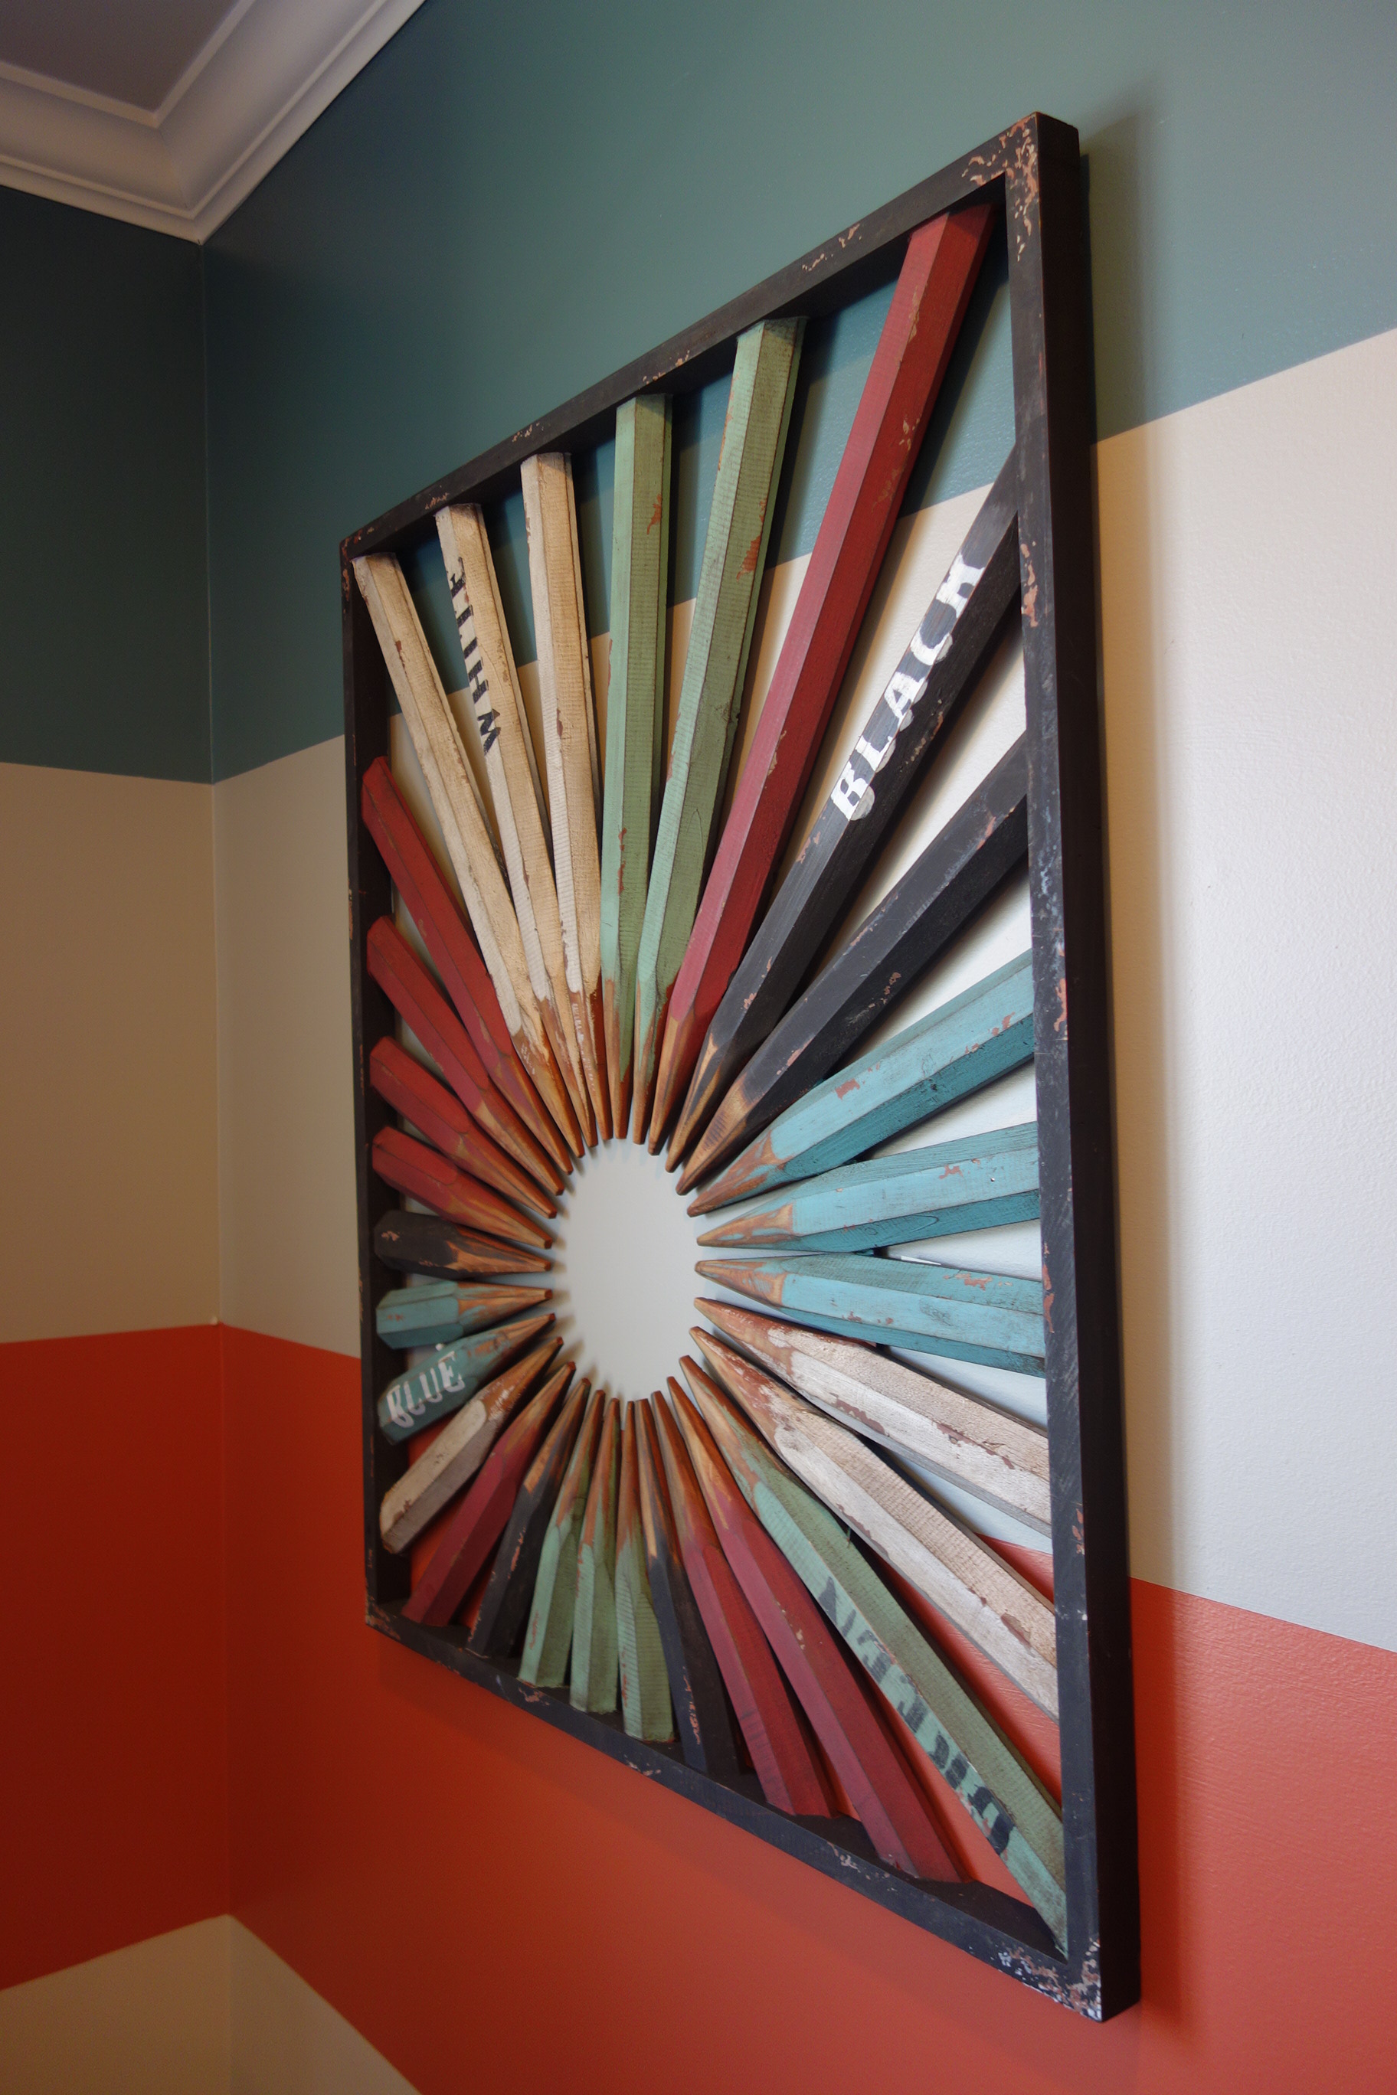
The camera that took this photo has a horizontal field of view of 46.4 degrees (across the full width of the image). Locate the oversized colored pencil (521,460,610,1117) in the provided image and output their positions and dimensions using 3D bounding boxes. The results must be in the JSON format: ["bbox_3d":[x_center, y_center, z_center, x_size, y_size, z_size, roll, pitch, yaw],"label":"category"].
[{"bbox_3d":[-0.090,-0.187,1.205,0.035,0.512,0.053,-1,-7,-38],"label":"oversized colored pencil"}]

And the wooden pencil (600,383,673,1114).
[{"bbox_3d":[-0.044,-0.190,1.146,0.035,0.512,0.053,-1,6,-38],"label":"wooden pencil"}]

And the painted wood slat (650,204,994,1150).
[{"bbox_3d":[0.056,-0.193,1.018,0.035,0.608,0.053,-1,29,-38],"label":"painted wood slat"}]

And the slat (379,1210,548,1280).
[{"bbox_3d":[-0.193,0.169,1.344,0.035,0.053,0.252,-1,0,-38],"label":"slat"}]

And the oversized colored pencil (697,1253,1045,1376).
[{"bbox_3d":[0.098,0.149,0.973,0.035,0.053,0.319,-1,1,-38],"label":"oversized colored pencil"}]

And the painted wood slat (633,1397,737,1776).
[{"bbox_3d":[-0.012,0.365,1.117,0.035,0.245,0.053,-1,-20,-38],"label":"painted wood slat"}]

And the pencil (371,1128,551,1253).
[{"bbox_3d":[-0.195,0.123,1.345,0.035,0.053,0.263,-1,13,-38],"label":"pencil"}]

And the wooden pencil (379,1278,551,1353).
[{"bbox_3d":[-0.192,0.215,1.343,0.035,0.053,0.259,-1,-11,-38],"label":"wooden pencil"}]

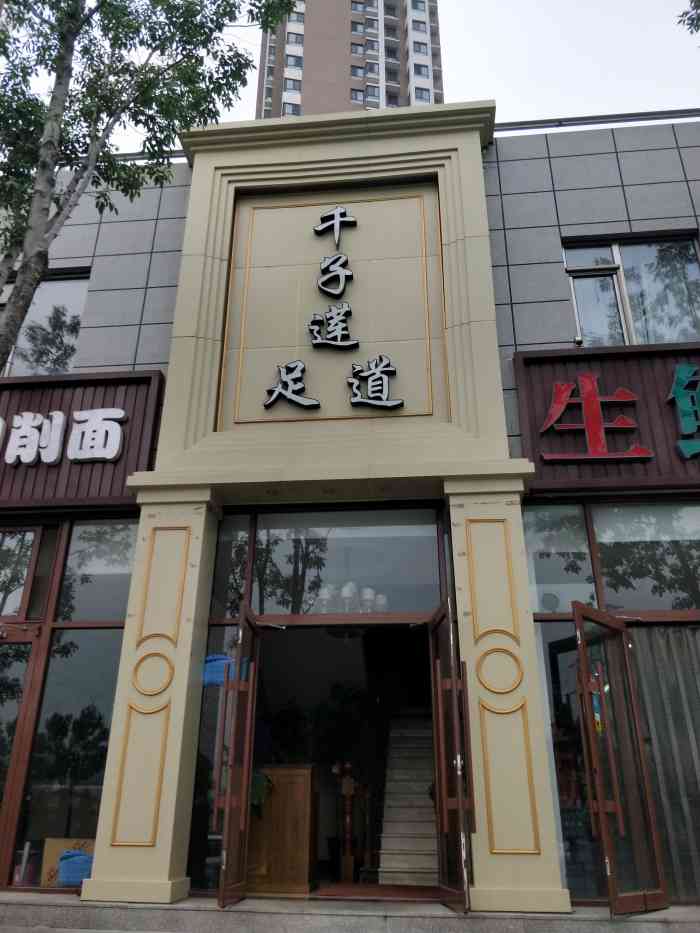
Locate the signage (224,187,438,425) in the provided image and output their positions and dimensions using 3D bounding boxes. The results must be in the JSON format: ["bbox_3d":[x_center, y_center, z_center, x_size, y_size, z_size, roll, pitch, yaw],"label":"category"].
[{"bbox_3d":[-0.204,-2.122,8.401,2.714,3.631,0.150,-2,-24,5],"label":"signage"}]

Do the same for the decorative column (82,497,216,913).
[{"bbox_3d":[-1.932,2.110,6.878,0.824,3.913,0.502,-2,-24,5],"label":"decorative column"}]

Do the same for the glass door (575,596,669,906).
[{"bbox_3d":[2.443,2.547,6.085,0.948,2.492,0.070,18,-29,-36],"label":"glass door"}]

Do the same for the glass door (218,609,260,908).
[{"bbox_3d":[-1.016,2.612,6.360,0.070,2.586,0.784,-3,-24,7],"label":"glass door"}]

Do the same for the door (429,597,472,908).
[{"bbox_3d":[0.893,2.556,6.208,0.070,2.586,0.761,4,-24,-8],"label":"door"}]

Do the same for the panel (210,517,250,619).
[{"bbox_3d":[-1.333,1.093,7.522,0.389,1.206,0.060,-2,-24,5],"label":"panel"}]

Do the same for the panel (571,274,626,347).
[{"bbox_3d":[3.126,-1.971,8.498,0.536,1.119,0.060,-2,-24,5],"label":"panel"}]

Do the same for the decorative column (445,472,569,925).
[{"bbox_3d":[1.442,2.003,6.568,0.824,3.879,0.502,-2,-24,5],"label":"decorative column"}]

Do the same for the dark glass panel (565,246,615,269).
[{"bbox_3d":[3.139,-2.733,8.829,0.610,0.342,0.060,-2,-24,5],"label":"dark glass panel"}]

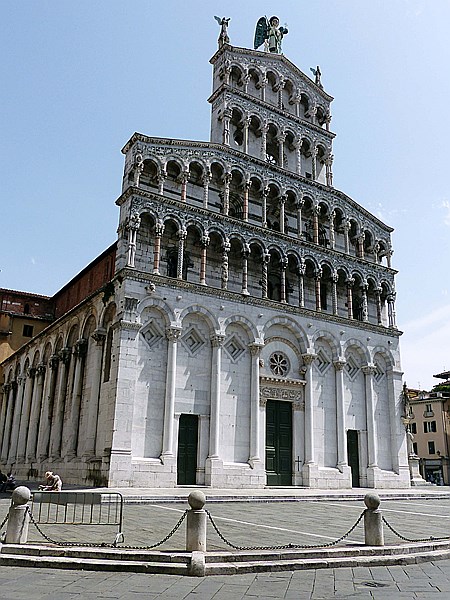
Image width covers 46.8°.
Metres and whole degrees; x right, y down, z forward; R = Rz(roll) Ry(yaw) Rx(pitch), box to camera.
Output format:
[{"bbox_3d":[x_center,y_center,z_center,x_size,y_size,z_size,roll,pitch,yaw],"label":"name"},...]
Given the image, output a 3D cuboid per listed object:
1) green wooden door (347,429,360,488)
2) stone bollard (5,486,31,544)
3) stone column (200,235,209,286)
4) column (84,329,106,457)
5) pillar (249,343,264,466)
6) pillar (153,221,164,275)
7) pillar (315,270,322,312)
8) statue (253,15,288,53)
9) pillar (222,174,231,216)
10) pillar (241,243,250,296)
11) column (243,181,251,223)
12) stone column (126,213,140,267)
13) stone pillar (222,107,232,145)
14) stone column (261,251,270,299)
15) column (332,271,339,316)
[{"bbox_3d":[9.386,11.655,38.295,1.344,3.972,0.150,13,-22,-30],"label":"green wooden door"},{"bbox_3d":[-4.217,4.428,10.718,0.400,1.080,0.400,8,-19,-18],"label":"stone bollard"},{"bbox_3d":[-1.368,-2.709,35.256,0.450,3.732,0.450,13,-22,-30],"label":"stone column"},{"bbox_3d":[-7.398,5.149,29.697,0.640,7.312,0.640,12,-21,-30],"label":"column"},{"bbox_3d":[2.268,7.199,37.122,0.820,8.400,0.780,13,-22,-30],"label":"pillar"},{"bbox_3d":[-4.256,-3.387,33.293,0.470,3.698,0.470,1,-18,0],"label":"pillar"},{"bbox_3d":[6.660,-0.642,37.076,0.400,3.349,0.400,1,-18,0],"label":"pillar"},{"bbox_3d":[4.580,-25.131,49.849,3.000,5.000,1.600,13,-22,-30],"label":"statue"},{"bbox_3d":[0.206,-8.268,40.565,0.460,3.900,0.460,13,-22,-30],"label":"pillar"},{"bbox_3d":[1.516,-2.204,36.989,0.450,4.034,0.450,13,-22,-30],"label":"pillar"},{"bbox_3d":[1.494,-6.676,35.474,0.390,3.197,0.390,12,-21,-30],"label":"column"},{"bbox_3d":[-5.701,-3.735,32.414,0.650,3.735,0.600,13,-21,-31],"label":"stone column"},{"bbox_3d":[0.285,-14.200,42.534,0.550,3.800,0.550,13,-22,-30],"label":"stone pillar"},{"bbox_3d":[3.013,-1.887,37.872,0.450,3.705,0.450,13,-22,-30],"label":"stone column"},{"bbox_3d":[8.071,-0.366,37.930,0.390,3.415,0.390,1,-18,0],"label":"column"}]

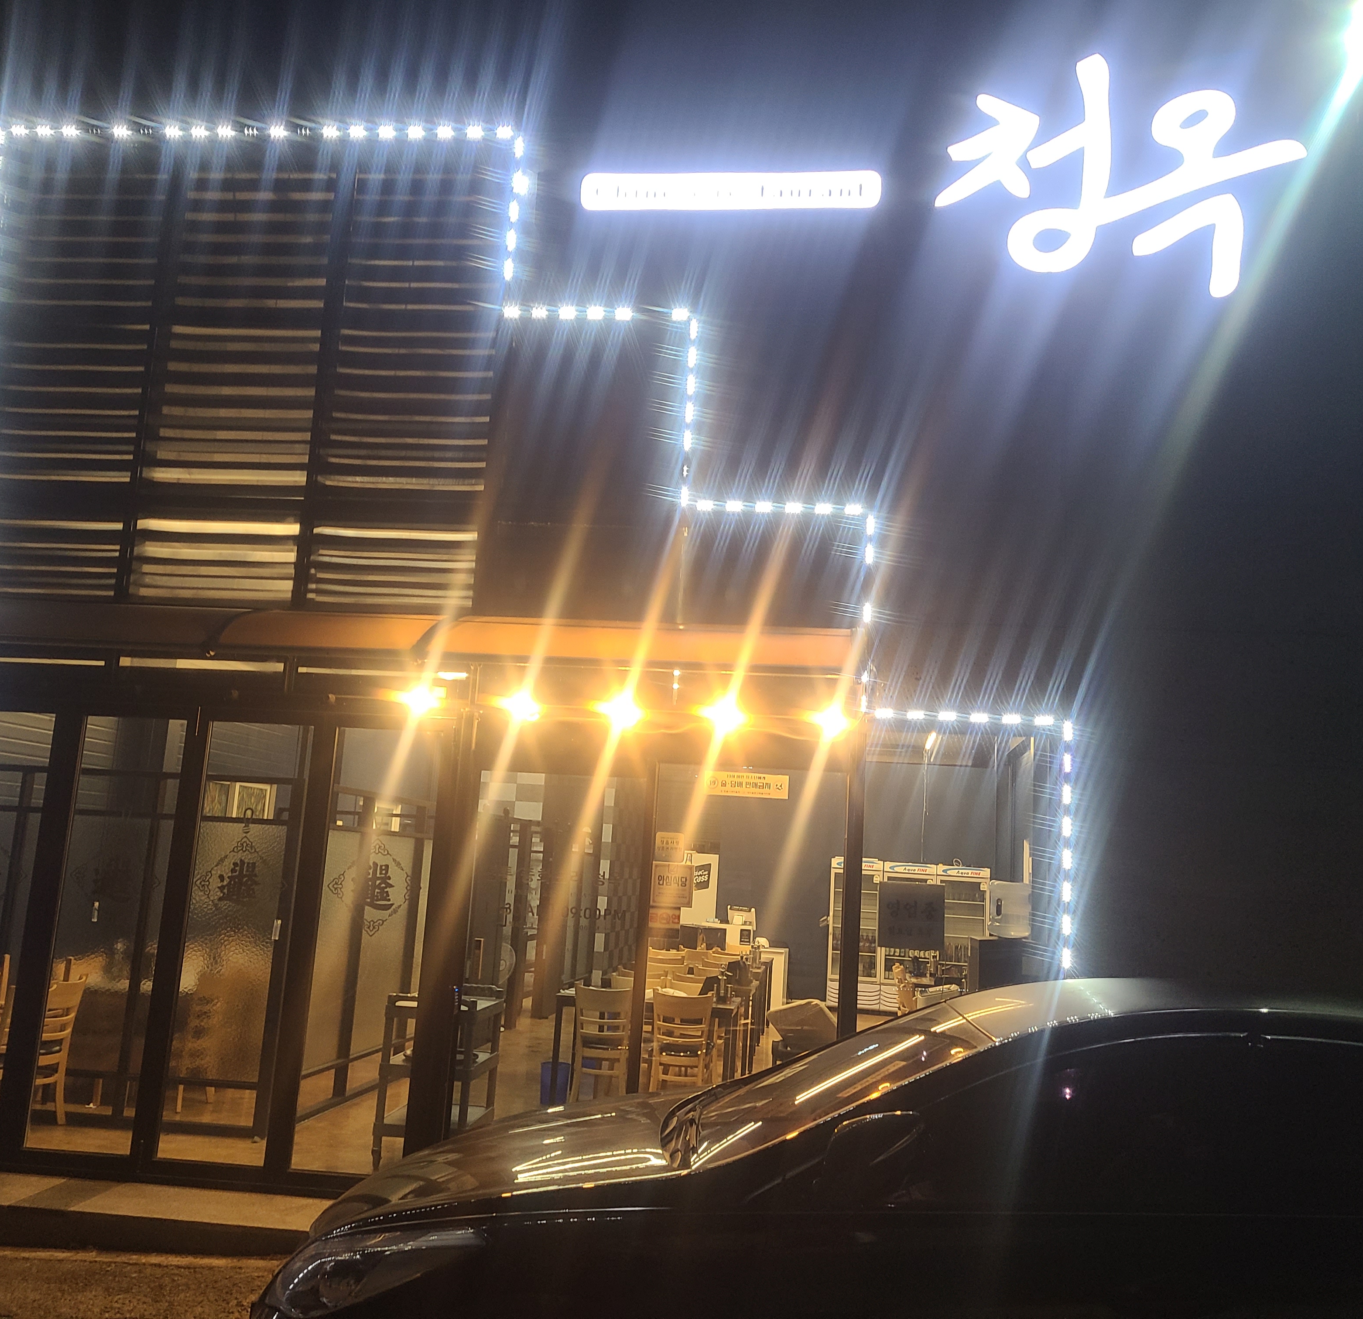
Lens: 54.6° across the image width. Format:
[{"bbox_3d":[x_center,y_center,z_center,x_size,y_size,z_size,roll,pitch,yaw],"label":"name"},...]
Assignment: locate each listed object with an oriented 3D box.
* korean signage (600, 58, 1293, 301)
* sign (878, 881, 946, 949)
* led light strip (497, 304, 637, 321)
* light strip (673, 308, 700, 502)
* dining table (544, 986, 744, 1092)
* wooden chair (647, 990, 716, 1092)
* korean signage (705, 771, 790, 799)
[{"bbox_3d":[1.269,-2.427,6.593,3.562,1.312,0.120,2,-10,5],"label":"korean signage"},{"bbox_3d":[1.056,1.174,6.039,0.300,0.290,0.015,2,-10,5],"label":"sign"},{"bbox_3d":[-0.579,-1.751,6.682,0.697,0.050,0.030,2,-10,5],"label":"led light strip"},{"bbox_3d":[0.039,-1.265,6.538,0.050,1.010,0.030,2,-10,5],"label":"light strip"},{"bbox_3d":[-0.197,2.686,8.993,1.200,0.740,0.750,1,-10,10],"label":"dining table"},{"bbox_3d":[0.034,2.583,8.625,0.430,0.840,0.500,1,-10,10],"label":"wooden chair"},{"bbox_3d":[0.309,0.595,6.222,0.395,0.107,0.010,2,-10,5],"label":"korean signage"}]

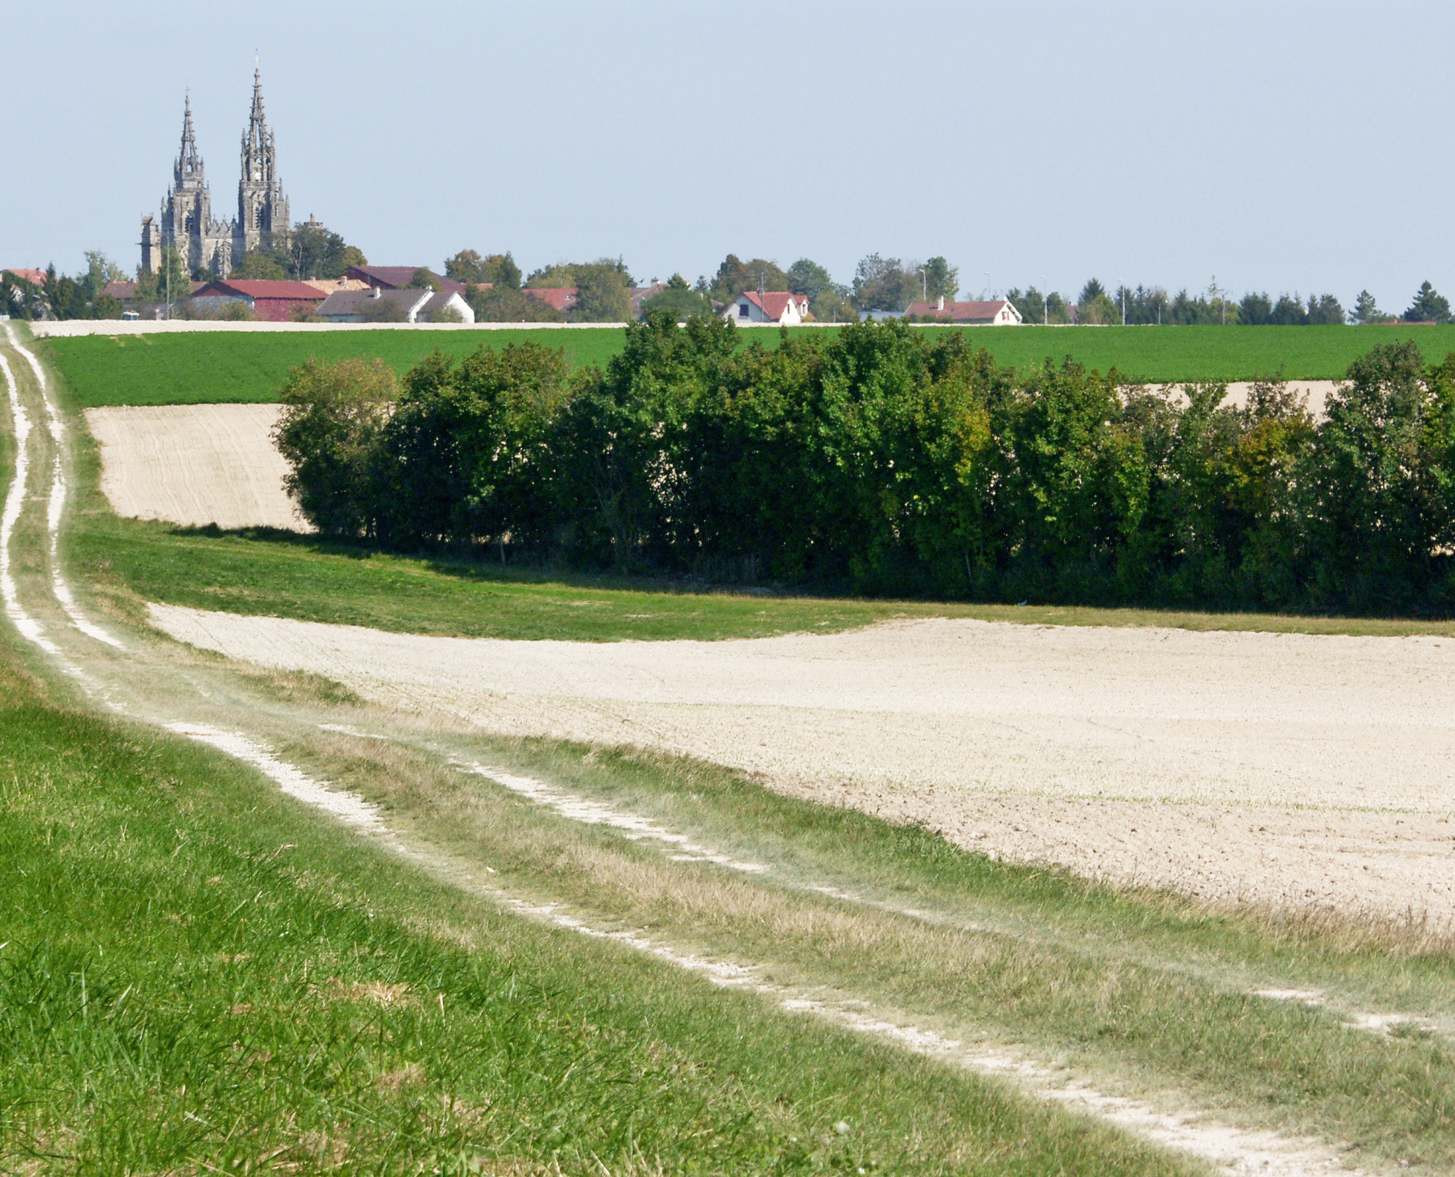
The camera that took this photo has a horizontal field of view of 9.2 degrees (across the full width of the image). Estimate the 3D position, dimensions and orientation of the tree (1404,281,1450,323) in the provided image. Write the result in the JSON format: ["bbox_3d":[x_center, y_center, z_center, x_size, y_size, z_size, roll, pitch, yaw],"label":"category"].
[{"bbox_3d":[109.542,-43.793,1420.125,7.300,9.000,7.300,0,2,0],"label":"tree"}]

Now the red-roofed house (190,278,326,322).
[{"bbox_3d":[-74.800,-45.611,1450.105,18.000,7.600,13.000,-2,2,-45],"label":"red-roofed house"}]

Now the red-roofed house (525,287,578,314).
[{"bbox_3d":[-28.524,-45.201,1470.094,13.000,6.800,10.000,-1,2,-30],"label":"red-roofed house"}]

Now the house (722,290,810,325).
[{"bbox_3d":[5.963,-42.558,1400.093,10.000,6.700,11.000,1,2,38],"label":"house"}]

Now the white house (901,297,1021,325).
[{"bbox_3d":[36.252,-42.022,1400.076,16.000,5.500,9.000,1,2,27],"label":"white house"}]

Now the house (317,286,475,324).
[{"bbox_3d":[-51.018,-43.176,1400.091,20.500,6.600,10.700,1,2,37],"label":"house"}]

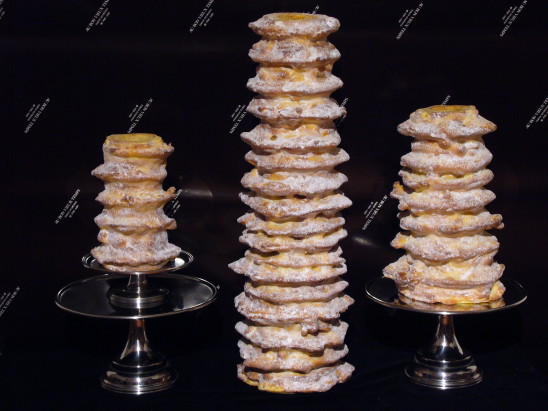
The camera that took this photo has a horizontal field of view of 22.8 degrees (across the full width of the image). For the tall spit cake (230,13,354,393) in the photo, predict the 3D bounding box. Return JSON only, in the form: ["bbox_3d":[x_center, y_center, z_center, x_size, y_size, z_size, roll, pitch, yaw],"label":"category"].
[{"bbox_3d":[0.038,-0.006,2.596,0.236,0.706,0.230,0,12,0],"label":"tall spit cake"}]

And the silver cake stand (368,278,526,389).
[{"bbox_3d":[0.332,0.248,2.649,0.310,0.177,0.310,0,12,0],"label":"silver cake stand"}]

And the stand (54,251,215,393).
[{"bbox_3d":[-0.260,0.222,2.614,0.310,0.244,0.310,0,12,0],"label":"stand"}]

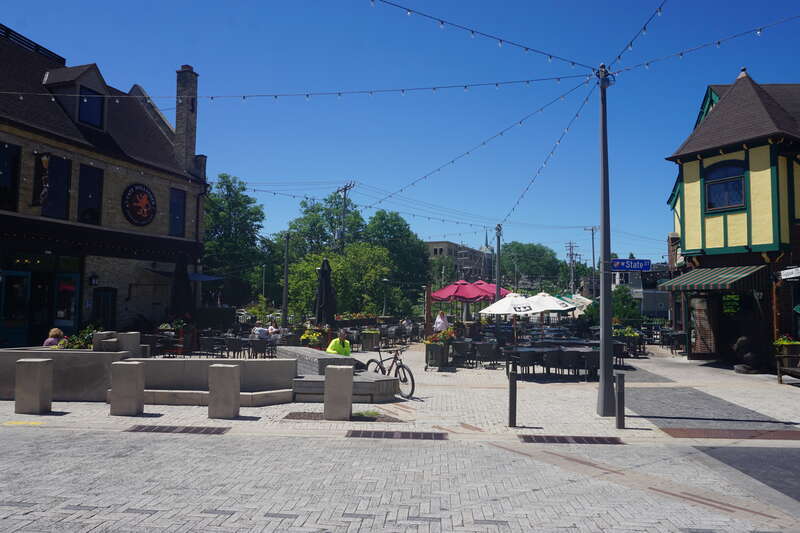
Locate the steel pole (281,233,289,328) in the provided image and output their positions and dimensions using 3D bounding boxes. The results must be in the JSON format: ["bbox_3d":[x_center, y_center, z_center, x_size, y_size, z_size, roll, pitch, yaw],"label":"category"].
[{"bbox_3d":[-7.224,0.959,33.495,0.330,5.970,0.330,1,-3,0],"label":"steel pole"}]

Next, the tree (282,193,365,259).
[{"bbox_3d":[-6.814,-0.757,48.119,7.200,11.100,6.800,1,-3,0],"label":"tree"}]

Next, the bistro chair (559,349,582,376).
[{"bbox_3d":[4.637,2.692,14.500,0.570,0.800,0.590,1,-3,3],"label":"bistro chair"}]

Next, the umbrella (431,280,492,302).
[{"bbox_3d":[2.558,1.919,22.000,2.650,2.700,2.650,1,-3,0],"label":"umbrella"}]

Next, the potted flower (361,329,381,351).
[{"bbox_3d":[-1.099,2.822,20.069,0.740,0.860,0.660,1,-3,0],"label":"potted flower"}]

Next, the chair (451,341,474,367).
[{"bbox_3d":[2.051,2.869,17.500,0.580,0.810,0.580,0,-4,3],"label":"chair"}]

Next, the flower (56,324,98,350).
[{"bbox_3d":[-7.110,1.646,11.719,0.900,0.680,0.700,1,-3,0],"label":"flower"}]

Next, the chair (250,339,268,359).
[{"bbox_3d":[-4.822,2.854,18.300,0.550,0.810,0.570,1,-4,0],"label":"chair"}]

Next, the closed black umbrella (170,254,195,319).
[{"bbox_3d":[-7.832,1.398,19.200,0.780,3.470,0.780,1,-4,0],"label":"closed black umbrella"}]

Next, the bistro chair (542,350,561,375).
[{"bbox_3d":[4.134,2.692,14.500,0.550,0.800,0.580,1,-3,3],"label":"bistro chair"}]

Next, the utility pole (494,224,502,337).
[{"bbox_3d":[5.210,0.805,28.205,0.300,6.000,0.300,1,-3,0],"label":"utility pole"}]

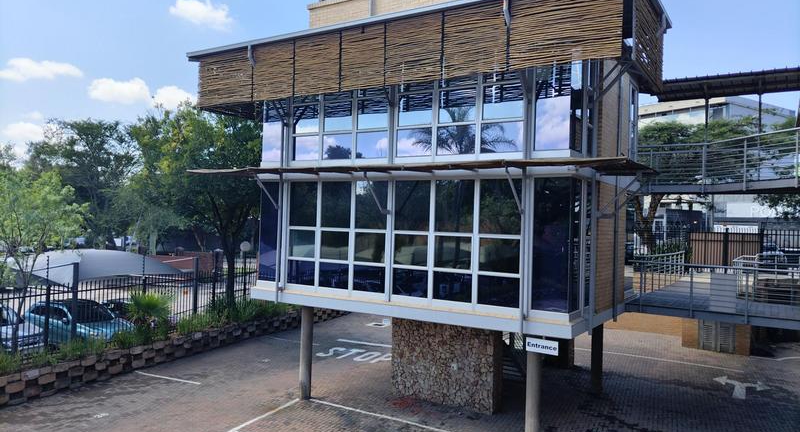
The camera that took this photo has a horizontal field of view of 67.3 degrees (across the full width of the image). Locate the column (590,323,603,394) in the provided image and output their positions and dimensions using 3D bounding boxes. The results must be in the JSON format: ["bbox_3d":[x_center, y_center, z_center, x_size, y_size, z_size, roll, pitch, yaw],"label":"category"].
[{"bbox_3d":[5.335,3.500,16.241,0.290,2.480,0.290,1,-1,32],"label":"column"}]

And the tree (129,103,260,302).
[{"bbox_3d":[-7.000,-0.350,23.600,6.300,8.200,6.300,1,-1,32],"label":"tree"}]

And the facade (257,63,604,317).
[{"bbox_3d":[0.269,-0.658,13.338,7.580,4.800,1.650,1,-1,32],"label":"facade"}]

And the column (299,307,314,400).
[{"bbox_3d":[-2.306,3.310,15.019,0.290,2.480,0.290,1,-1,32],"label":"column"}]

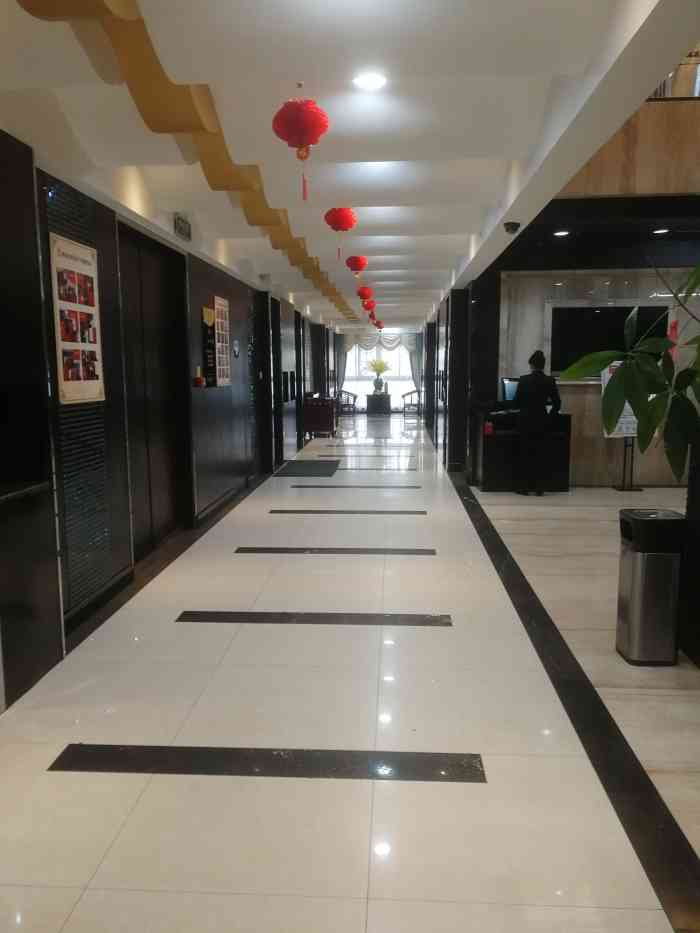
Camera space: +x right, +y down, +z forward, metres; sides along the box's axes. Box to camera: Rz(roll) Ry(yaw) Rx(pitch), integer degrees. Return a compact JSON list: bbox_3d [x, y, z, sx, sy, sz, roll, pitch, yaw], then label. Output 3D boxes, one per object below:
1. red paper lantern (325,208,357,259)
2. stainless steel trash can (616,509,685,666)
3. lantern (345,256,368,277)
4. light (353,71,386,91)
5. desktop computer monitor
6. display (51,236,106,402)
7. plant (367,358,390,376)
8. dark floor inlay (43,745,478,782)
[{"bbox_3d":[-0.067,-1.765,5.497,0.244,0.419,0.244,0,8,3],"label":"red paper lantern"},{"bbox_3d":[1.516,0.604,3.678,0.267,0.738,0.269,0,8,3],"label":"stainless steel trash can"},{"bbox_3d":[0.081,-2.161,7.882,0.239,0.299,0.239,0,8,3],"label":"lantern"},{"bbox_3d":[0.090,-1.775,3.349,0.160,0.045,0.160,0,8,3],"label":"light"},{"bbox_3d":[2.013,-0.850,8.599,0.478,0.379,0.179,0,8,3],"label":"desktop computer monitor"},{"bbox_3d":[-1.582,-0.840,4.255,0.022,0.917,0.613,0,8,3],"label":"display"},{"bbox_3d":[0.871,-2.988,21.910,0.738,0.528,0.658,0,8,3],"label":"plant"},{"bbox_3d":[-0.311,1.122,2.745,1.615,0.012,0.192,0,8,3],"label":"dark floor inlay"}]

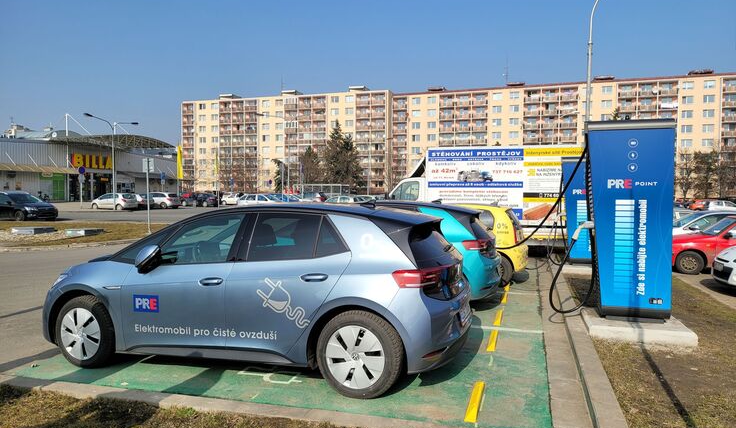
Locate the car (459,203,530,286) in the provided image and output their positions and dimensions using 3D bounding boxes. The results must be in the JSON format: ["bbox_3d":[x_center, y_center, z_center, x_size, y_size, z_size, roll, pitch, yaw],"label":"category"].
[{"bbox_3d":[1.447,0.566,11.325,3.600,1.490,1.645,1,2,16],"label":"car"}]

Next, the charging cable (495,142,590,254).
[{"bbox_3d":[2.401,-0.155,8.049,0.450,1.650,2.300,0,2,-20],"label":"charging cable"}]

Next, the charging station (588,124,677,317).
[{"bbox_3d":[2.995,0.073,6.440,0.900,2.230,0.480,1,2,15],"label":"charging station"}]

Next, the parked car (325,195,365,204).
[{"bbox_3d":[-2.325,-0.877,48.500,4.100,1.480,1.750,1,2,18],"label":"parked car"}]

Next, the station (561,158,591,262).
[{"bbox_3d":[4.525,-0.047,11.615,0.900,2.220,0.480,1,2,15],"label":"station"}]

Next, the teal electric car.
[{"bbox_3d":[-0.188,0.578,8.599,4.260,1.565,1.850,1,2,17],"label":"teal electric car"}]

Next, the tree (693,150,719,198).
[{"bbox_3d":[53.116,-5.744,87.000,4.400,8.400,4.400,1,2,17],"label":"tree"}]

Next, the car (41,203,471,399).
[{"bbox_3d":[-1.177,0.672,5.641,4.260,1.565,1.850,1,2,18],"label":"car"}]

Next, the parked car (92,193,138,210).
[{"bbox_3d":[-22.884,-1.094,50.000,3.850,1.500,1.700,1,2,13],"label":"parked car"}]

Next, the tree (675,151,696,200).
[{"bbox_3d":[51.691,-5.942,90.000,3.700,9.000,3.700,1,2,30],"label":"tree"}]

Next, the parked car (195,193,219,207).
[{"bbox_3d":[-17.963,-1.530,60.000,4.000,1.470,1.740,1,2,15],"label":"parked car"}]

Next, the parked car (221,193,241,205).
[{"bbox_3d":[-15.700,-1.803,66.000,3.950,1.470,1.720,0,2,-4],"label":"parked car"}]

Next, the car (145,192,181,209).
[{"bbox_3d":[-19.611,-1.239,51.500,4.300,1.500,1.780,1,2,18],"label":"car"}]

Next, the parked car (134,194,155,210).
[{"bbox_3d":[-22.541,-1.175,52.800,4.050,1.470,1.720,1,2,14],"label":"parked car"}]

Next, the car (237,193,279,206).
[{"bbox_3d":[-9.247,-0.955,48.000,4.300,1.470,1.720,1,2,27],"label":"car"}]

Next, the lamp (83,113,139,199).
[{"bbox_3d":[-22.005,-4.383,47.875,0.400,8.050,5.800,1,2,16],"label":"lamp"}]

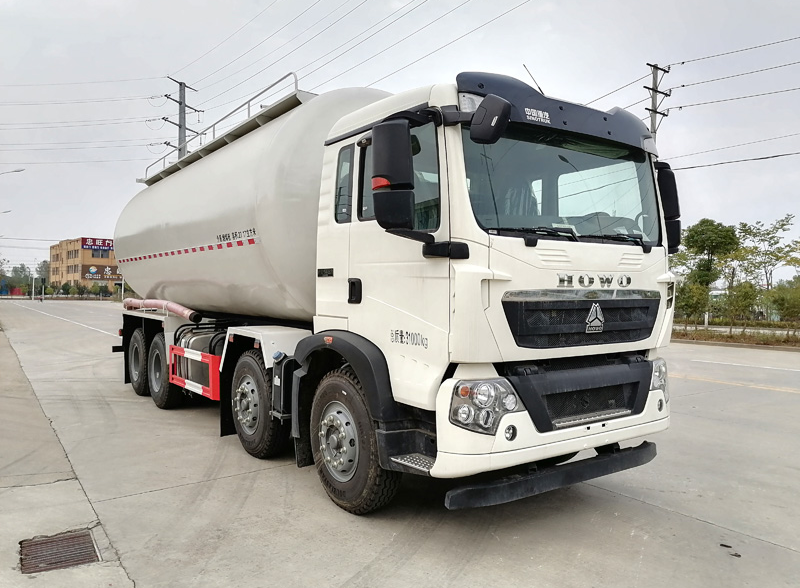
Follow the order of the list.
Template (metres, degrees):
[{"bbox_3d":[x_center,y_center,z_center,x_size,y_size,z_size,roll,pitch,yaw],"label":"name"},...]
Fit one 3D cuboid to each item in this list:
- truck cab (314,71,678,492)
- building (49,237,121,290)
[{"bbox_3d":[0.840,-0.120,4.840,2.500,2.450,1.930,0,0,-35],"label":"truck cab"},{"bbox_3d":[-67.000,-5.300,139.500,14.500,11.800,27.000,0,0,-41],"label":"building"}]

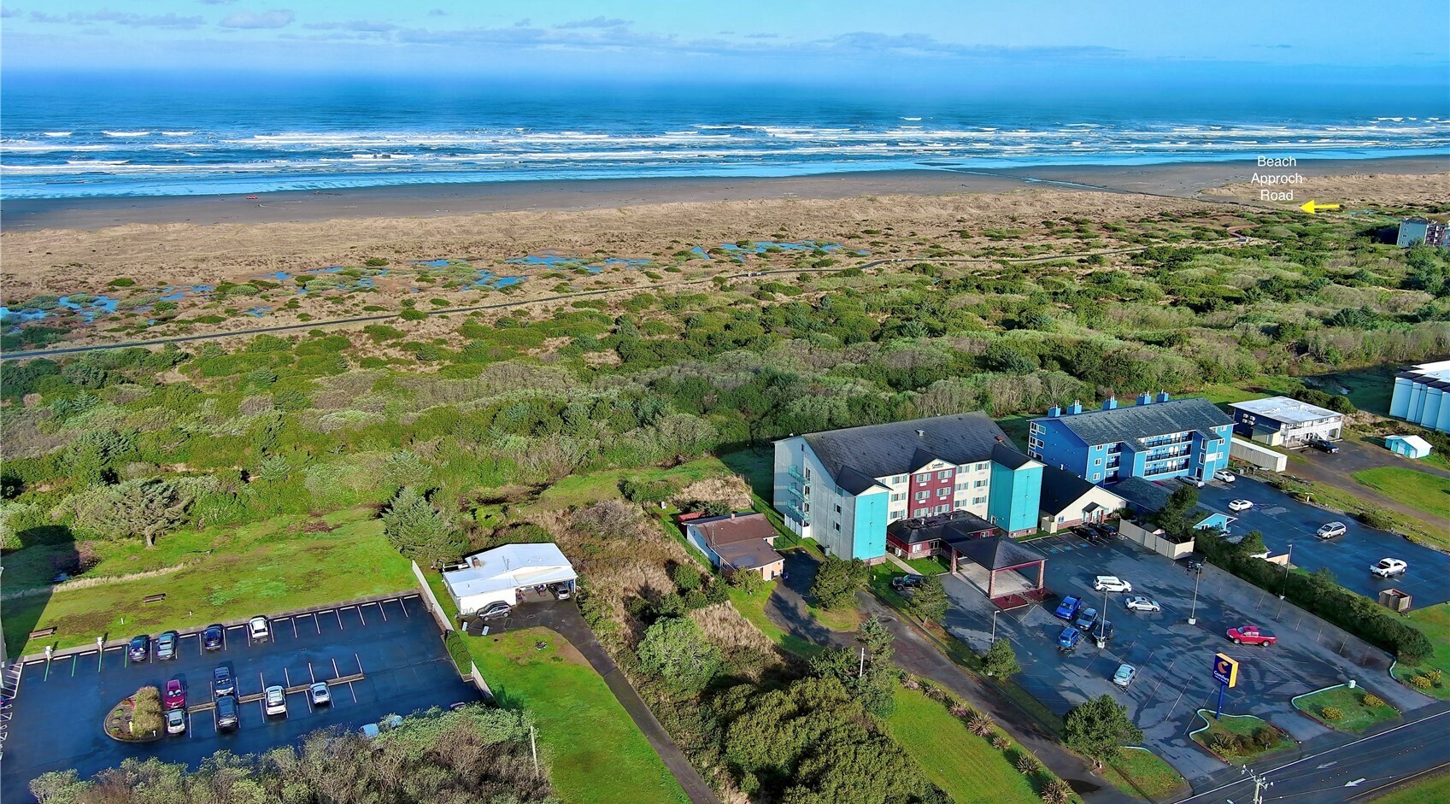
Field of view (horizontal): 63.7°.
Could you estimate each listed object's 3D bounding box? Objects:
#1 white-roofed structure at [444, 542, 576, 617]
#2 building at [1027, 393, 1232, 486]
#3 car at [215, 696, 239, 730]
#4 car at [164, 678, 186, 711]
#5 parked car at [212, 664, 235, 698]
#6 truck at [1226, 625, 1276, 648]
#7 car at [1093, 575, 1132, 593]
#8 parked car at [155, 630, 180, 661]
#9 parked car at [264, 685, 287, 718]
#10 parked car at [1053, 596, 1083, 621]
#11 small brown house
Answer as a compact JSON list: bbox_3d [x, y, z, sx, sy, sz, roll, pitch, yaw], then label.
[{"bbox_3d":[-30.350,24.150,163.730,16.780,3.380,12.900,-7,18,-23],"label":"white-roofed structure"},{"bbox_3d":[73.382,6.508,207.669,33.596,12.235,20.659,-7,17,-23],"label":"building"},{"bbox_3d":[-55.600,34.400,130.460,1.930,1.800,4.950,-7,18,-23],"label":"car"},{"bbox_3d":[-62.010,33.034,131.712,1.850,1.580,4.600,-7,18,-23],"label":"car"},{"bbox_3d":[-58.420,32.730,136.260,1.920,1.750,4.800,-7,18,-24],"label":"parked car"},{"bbox_3d":[67.280,29.810,149.250,5.500,1.820,1.970,3,16,10],"label":"truck"},{"bbox_3d":[53.493,25.226,161.073,5.050,1.780,1.970,3,16,11],"label":"car"},{"bbox_3d":[-69.390,30.180,145.290,1.830,1.500,4.750,-6,17,-22],"label":"parked car"},{"bbox_3d":[-50.199,33.256,130.597,1.970,1.770,4.950,-7,18,-23],"label":"parked car"},{"bbox_3d":[45.389,27.065,154.670,1.920,1.780,5.200,11,20,34],"label":"parked car"},{"bbox_3d":[2.217,20.542,171.969,11.319,4.567,18.964,-7,17,-22],"label":"small brown house"}]

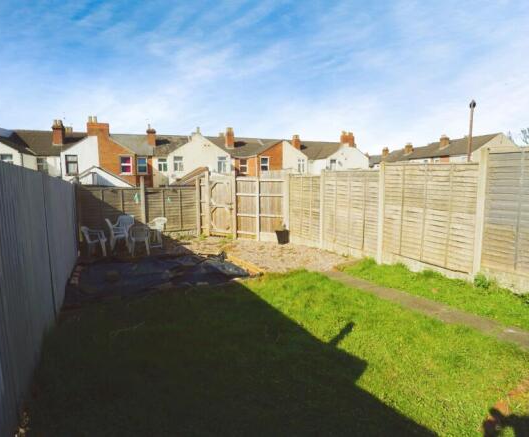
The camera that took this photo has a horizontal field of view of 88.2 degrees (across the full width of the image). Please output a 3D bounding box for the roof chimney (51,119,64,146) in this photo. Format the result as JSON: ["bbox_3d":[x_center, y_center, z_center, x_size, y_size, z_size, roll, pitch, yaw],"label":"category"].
[{"bbox_3d":[-21.231,-8.821,28.000,0.850,2.700,0.700,-2,7,-19],"label":"roof chimney"}]

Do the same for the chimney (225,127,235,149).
[{"bbox_3d":[-4.234,-10.088,34.000,0.950,2.600,0.800,-2,7,-19],"label":"chimney"}]

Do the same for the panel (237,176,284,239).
[{"bbox_3d":[-0.150,-0.323,9.100,1.600,2.120,0.080,1,7,7],"label":"panel"}]

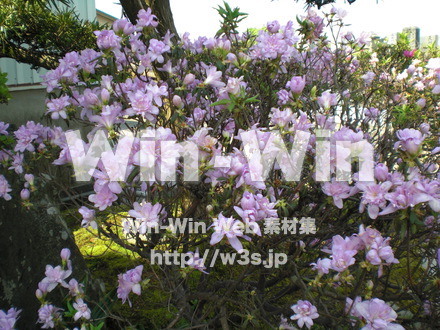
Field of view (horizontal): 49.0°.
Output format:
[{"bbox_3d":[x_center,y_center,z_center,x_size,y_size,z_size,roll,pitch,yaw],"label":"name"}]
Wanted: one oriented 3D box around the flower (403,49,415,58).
[{"bbox_3d":[0.902,-0.531,2.300,0.058,0.045,0.050,4,13,17],"label":"flower"}]

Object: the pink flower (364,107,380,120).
[{"bbox_3d":[0.474,-0.160,1.500,0.047,0.042,0.042,3,12,14],"label":"pink flower"}]

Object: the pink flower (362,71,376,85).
[{"bbox_3d":[0.501,-0.293,1.620,0.045,0.045,0.042,3,12,13],"label":"pink flower"}]

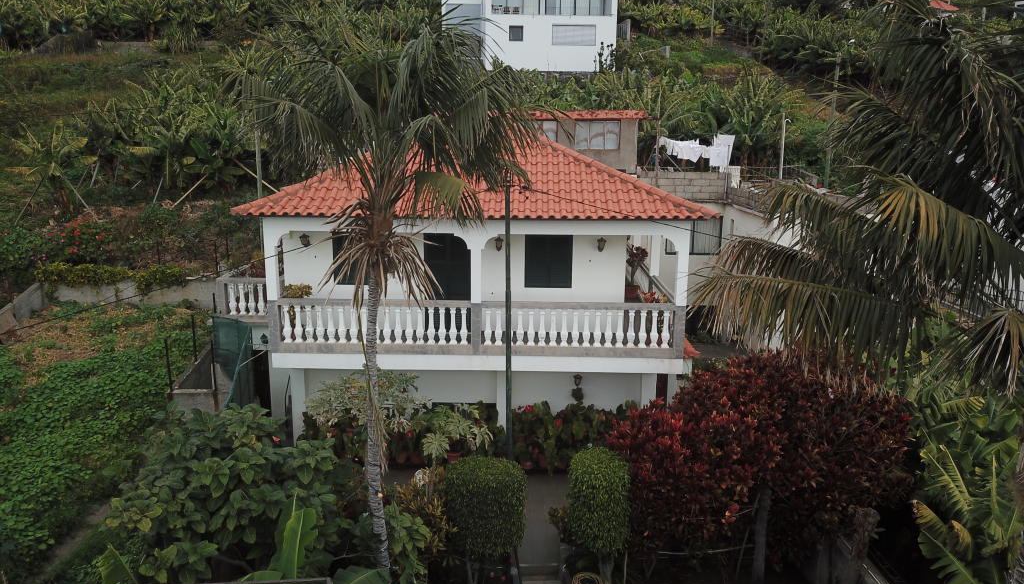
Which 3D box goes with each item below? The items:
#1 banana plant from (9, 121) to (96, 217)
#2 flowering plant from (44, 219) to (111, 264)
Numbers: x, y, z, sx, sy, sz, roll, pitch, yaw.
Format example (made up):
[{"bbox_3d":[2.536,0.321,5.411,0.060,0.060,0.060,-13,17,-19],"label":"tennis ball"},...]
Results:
[{"bbox_3d":[-14.572,-3.904,24.390,2.400,3.050,2.300,0,9,0],"label":"banana plant"},{"bbox_3d":[-11.476,-1.329,20.360,1.600,1.100,1.200,0,9,0],"label":"flowering plant"}]

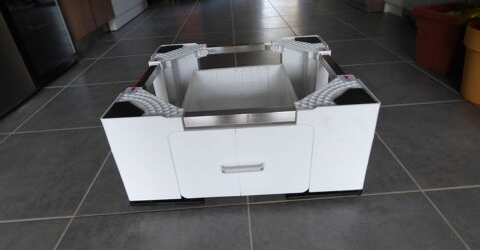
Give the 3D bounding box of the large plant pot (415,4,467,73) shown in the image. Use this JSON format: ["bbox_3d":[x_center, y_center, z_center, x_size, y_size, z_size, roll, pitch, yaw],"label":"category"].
[{"bbox_3d":[1.027,-0.400,1.308,0.302,0.268,0.302,-9,33,-7],"label":"large plant pot"}]

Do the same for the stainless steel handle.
[{"bbox_3d":[0.007,0.104,0.665,0.104,0.011,0.021,-3,32,2],"label":"stainless steel handle"}]

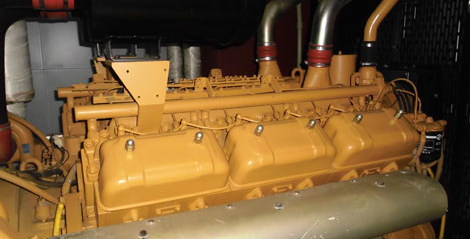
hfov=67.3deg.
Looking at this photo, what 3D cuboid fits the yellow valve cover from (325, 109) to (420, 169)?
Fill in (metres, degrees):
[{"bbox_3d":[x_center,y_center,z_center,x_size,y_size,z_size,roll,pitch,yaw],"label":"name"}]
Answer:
[{"bbox_3d":[0.440,0.035,1.139,0.330,0.126,0.152,-6,49,-22],"label":"yellow valve cover"}]

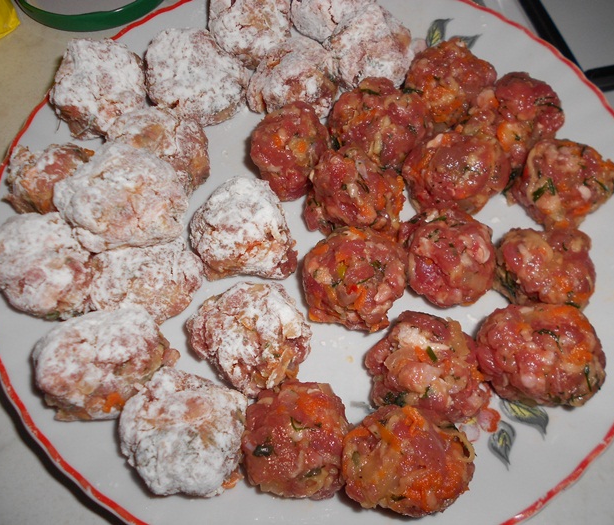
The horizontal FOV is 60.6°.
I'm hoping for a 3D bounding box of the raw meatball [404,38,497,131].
[{"bbox_3d":[0.064,-0.080,0.236,0.041,0.037,0.041,-3,64,0],"label":"raw meatball"}]

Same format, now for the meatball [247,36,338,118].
[{"bbox_3d":[-0.007,-0.083,0.237,0.041,0.035,0.037,-3,64,0],"label":"meatball"}]

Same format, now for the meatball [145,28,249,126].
[{"bbox_3d":[-0.051,-0.085,0.241,0.045,0.039,0.044,-3,64,0],"label":"meatball"}]

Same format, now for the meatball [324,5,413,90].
[{"bbox_3d":[0.028,-0.097,0.240,0.040,0.037,0.042,-3,64,0],"label":"meatball"}]

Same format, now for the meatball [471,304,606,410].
[{"bbox_3d":[0.080,0.032,0.181,0.042,0.034,0.036,-4,63,0],"label":"meatball"}]

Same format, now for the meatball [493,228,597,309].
[{"bbox_3d":[0.087,0.002,0.194,0.035,0.031,0.034,-3,64,0],"label":"meatball"}]

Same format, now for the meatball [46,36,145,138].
[{"bbox_3d":[-0.093,-0.078,0.236,0.040,0.039,0.045,-4,63,0],"label":"meatball"}]

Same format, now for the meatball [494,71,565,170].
[{"bbox_3d":[0.092,-0.061,0.229,0.037,0.038,0.045,-4,63,0],"label":"meatball"}]

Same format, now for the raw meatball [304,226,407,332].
[{"bbox_3d":[0.018,0.006,0.201,0.040,0.036,0.041,-4,63,0],"label":"raw meatball"}]

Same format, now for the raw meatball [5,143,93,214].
[{"bbox_3d":[-0.106,-0.034,0.219,0.035,0.029,0.032,-4,63,0],"label":"raw meatball"}]

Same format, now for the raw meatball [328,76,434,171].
[{"bbox_3d":[0.032,-0.061,0.230,0.043,0.038,0.041,-3,64,0],"label":"raw meatball"}]

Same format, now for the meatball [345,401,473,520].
[{"bbox_3d":[0.031,0.061,0.164,0.041,0.033,0.033,-3,64,0],"label":"meatball"}]

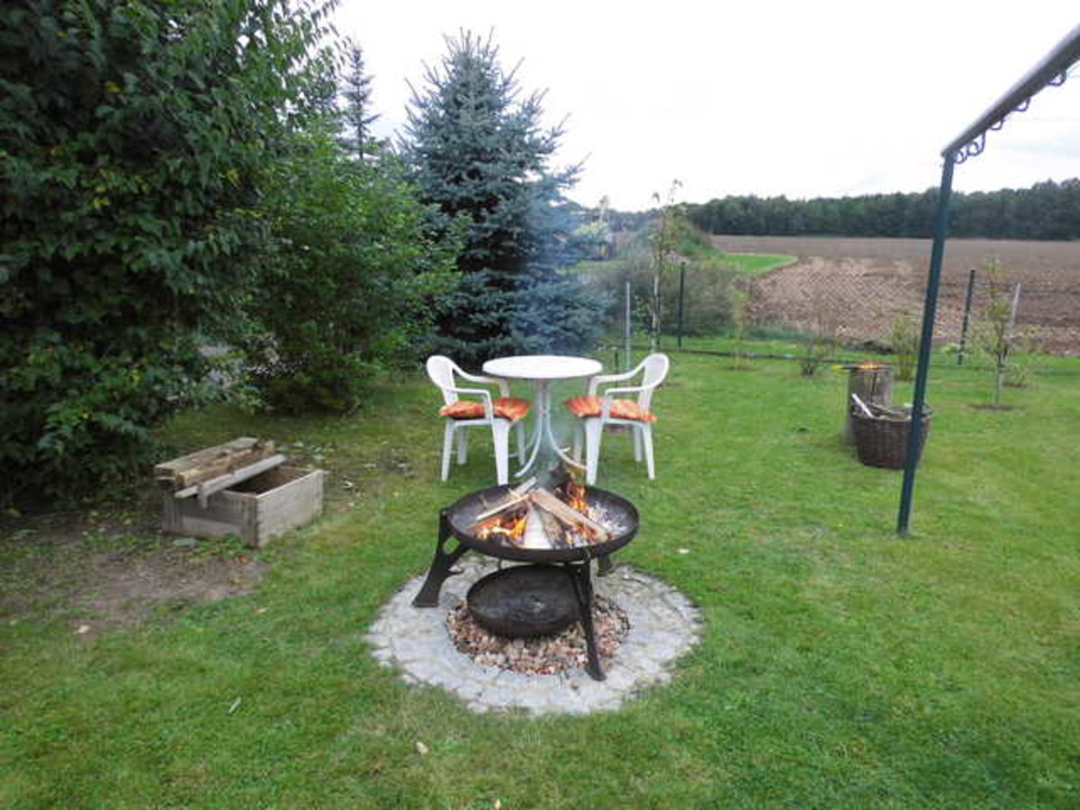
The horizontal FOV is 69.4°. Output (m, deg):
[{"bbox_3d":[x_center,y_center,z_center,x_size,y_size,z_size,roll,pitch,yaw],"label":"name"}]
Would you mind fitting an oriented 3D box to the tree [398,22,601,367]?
[{"bbox_3d":[-0.585,-2.447,9.496,2.850,3.860,2.850,0,12,0],"label":"tree"}]

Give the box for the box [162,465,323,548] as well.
[{"bbox_3d":[-1.655,0.522,4.351,0.650,0.276,0.515,5,13,22],"label":"box"}]

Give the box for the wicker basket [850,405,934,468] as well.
[{"bbox_3d":[2.515,0.218,5.625,0.590,0.370,0.560,0,12,0],"label":"wicker basket"}]

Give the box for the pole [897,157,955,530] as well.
[{"bbox_3d":[2.003,-0.271,4.060,0.052,1.995,0.052,1,13,0],"label":"pole"}]

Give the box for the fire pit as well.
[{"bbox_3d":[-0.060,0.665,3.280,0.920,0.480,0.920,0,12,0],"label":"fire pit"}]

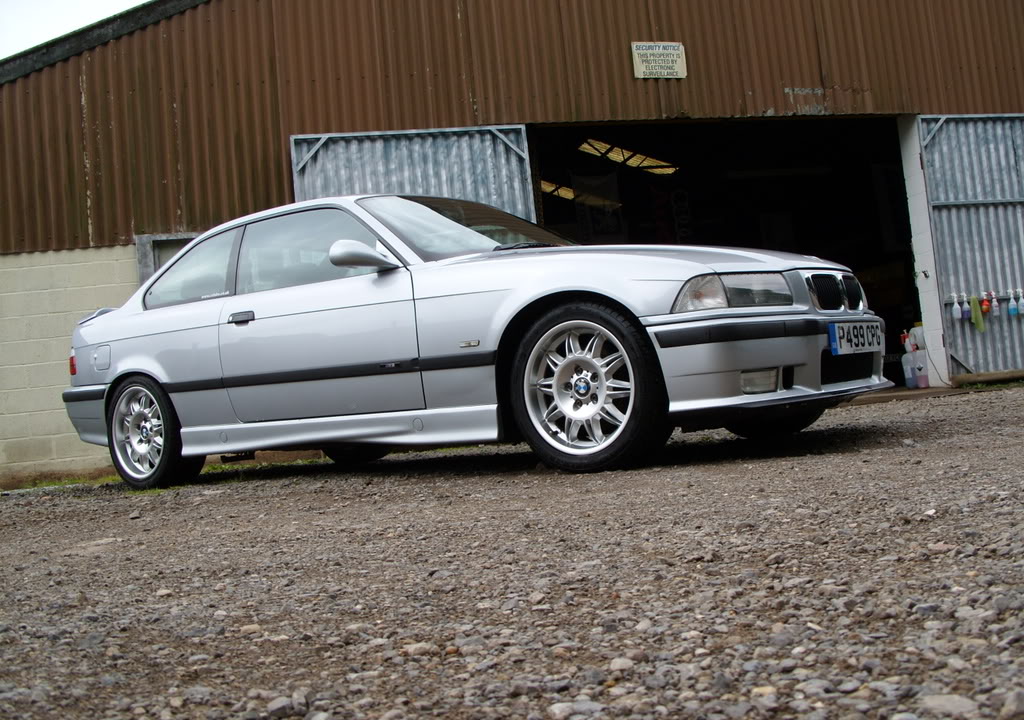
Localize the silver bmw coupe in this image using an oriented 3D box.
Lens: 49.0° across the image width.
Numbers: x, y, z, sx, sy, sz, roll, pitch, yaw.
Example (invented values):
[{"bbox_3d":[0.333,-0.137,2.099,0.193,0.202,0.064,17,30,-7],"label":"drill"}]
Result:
[{"bbox_3d":[-0.419,-0.130,5.506,4.410,1.310,1.750,-7,-3,39],"label":"silver bmw coupe"}]

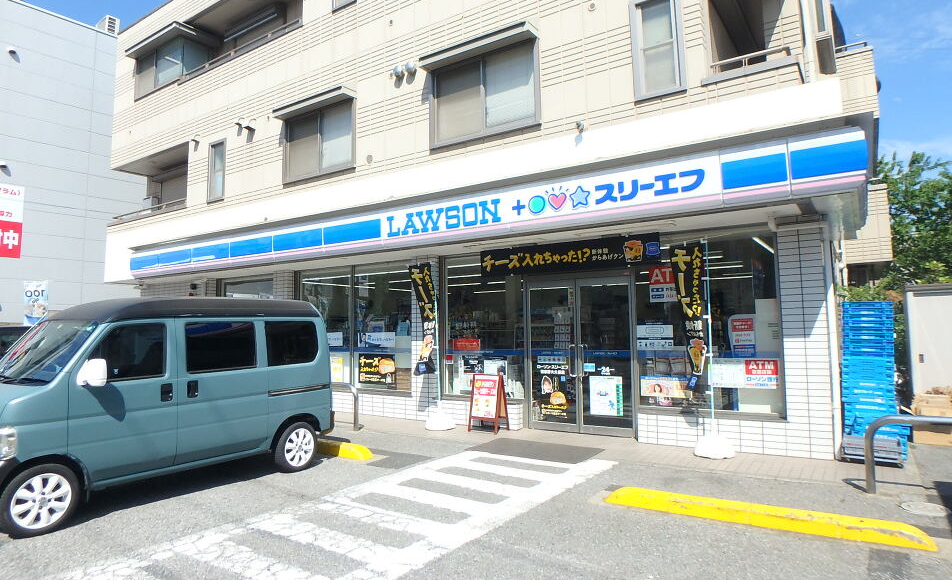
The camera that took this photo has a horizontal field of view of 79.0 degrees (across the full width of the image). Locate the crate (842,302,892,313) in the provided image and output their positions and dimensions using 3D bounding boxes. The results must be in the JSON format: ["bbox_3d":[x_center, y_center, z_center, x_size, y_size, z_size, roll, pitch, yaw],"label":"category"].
[{"bbox_3d":[4.763,0.223,7.036,0.484,0.136,0.500,-4,-6,33],"label":"crate"}]

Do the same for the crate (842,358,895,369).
[{"bbox_3d":[4.748,0.880,6.997,0.502,0.134,0.500,-4,-6,33],"label":"crate"}]

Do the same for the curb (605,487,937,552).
[{"bbox_3d":[2.188,1.784,4.637,2.344,0.115,0.175,-4,-6,33],"label":"curb"}]

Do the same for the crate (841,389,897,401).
[{"bbox_3d":[4.741,1.251,6.974,0.515,0.133,0.500,-4,-6,33],"label":"crate"}]

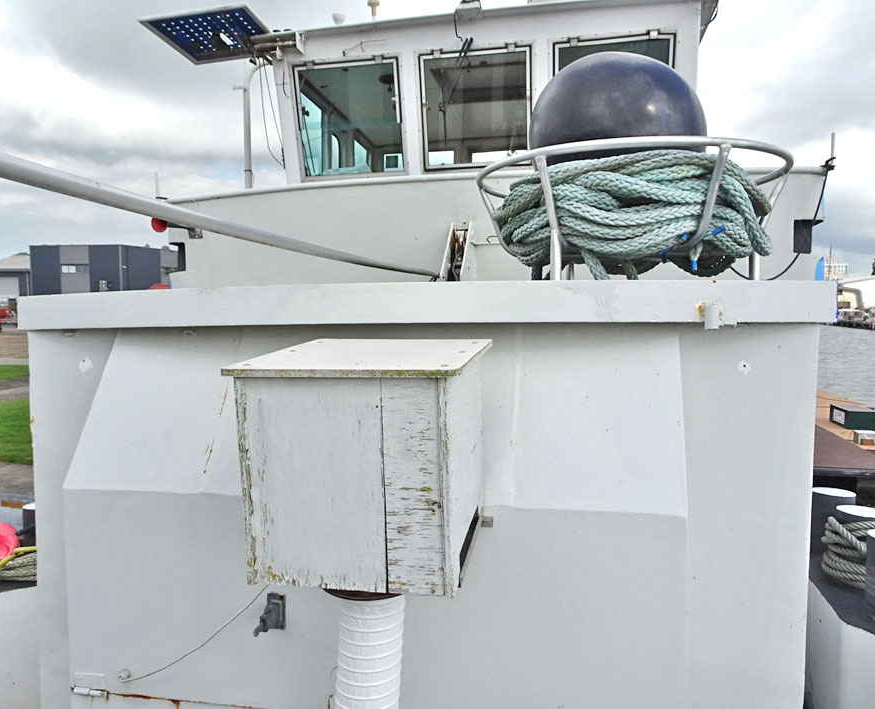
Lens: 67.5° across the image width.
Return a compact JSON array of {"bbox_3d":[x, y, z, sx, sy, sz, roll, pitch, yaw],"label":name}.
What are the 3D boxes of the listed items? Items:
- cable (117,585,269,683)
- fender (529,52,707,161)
[{"bbox_3d":[-0.822,0.934,2.169,0.562,0.398,0.030,1,4,12],"label":"cable"},{"bbox_3d":[0.635,-0.745,2.340,0.608,0.608,0.608,1,4,12],"label":"fender"}]

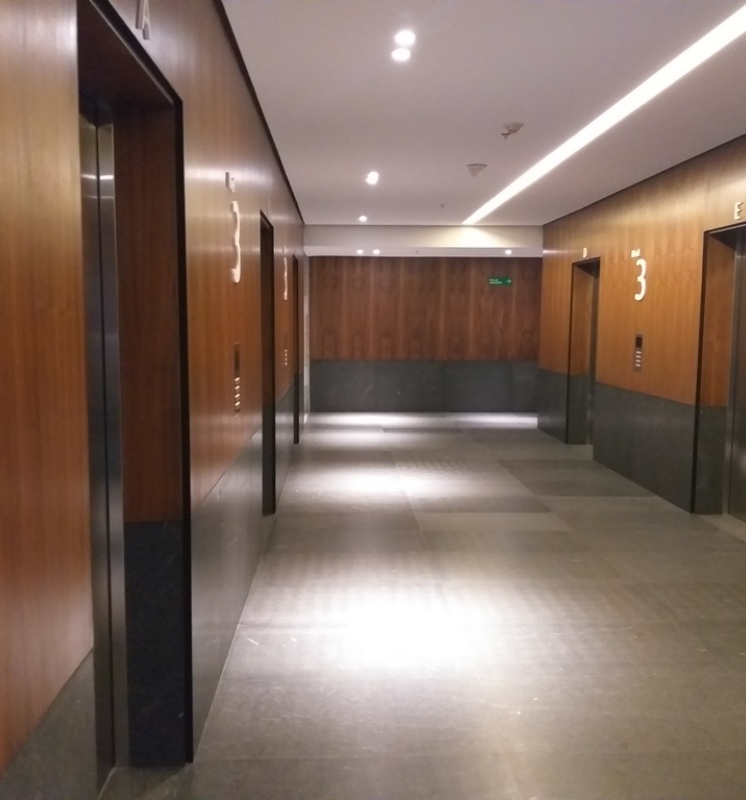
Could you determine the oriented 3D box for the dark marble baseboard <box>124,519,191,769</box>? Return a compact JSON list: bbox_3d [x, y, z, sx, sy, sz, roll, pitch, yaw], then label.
[{"bbox_3d":[-0.732,0.825,2.723,0.199,0.852,0.040,0,6,-2],"label":"dark marble baseboard"}]

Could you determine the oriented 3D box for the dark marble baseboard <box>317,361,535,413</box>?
[{"bbox_3d":[0.836,-0.219,12.993,3.687,0.852,0.040,0,6,-2],"label":"dark marble baseboard"}]

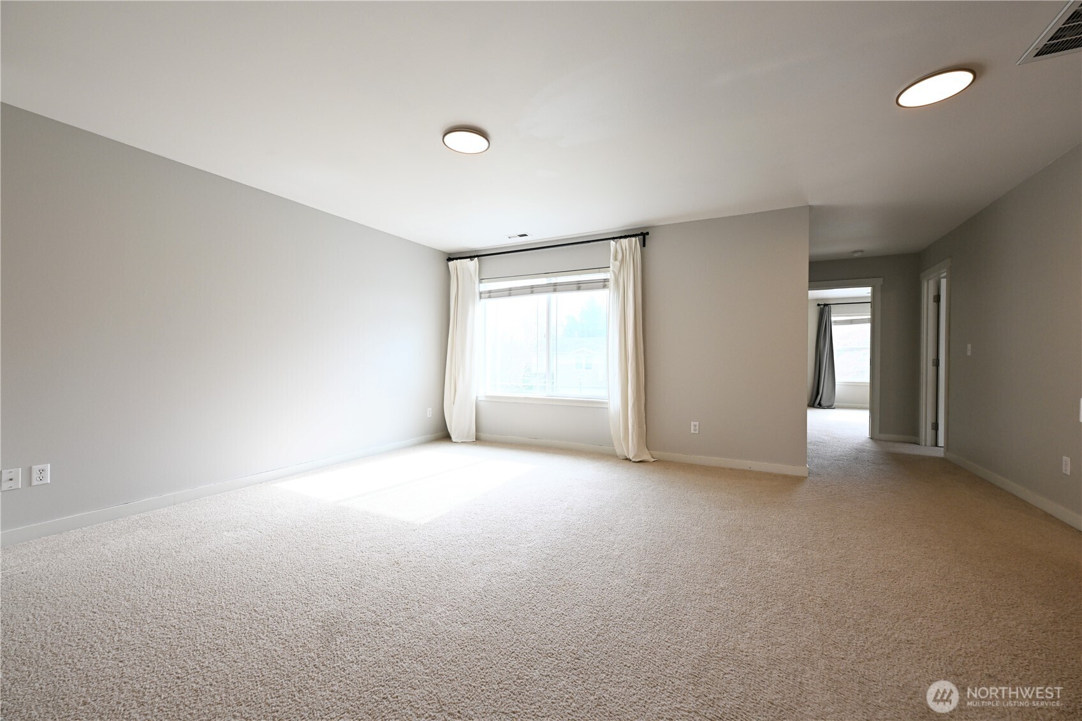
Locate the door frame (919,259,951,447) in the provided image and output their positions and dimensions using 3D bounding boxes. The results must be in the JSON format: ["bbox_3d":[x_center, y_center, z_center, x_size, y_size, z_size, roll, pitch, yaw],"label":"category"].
[{"bbox_3d":[4.613,-0.016,4.866,0.130,2.155,0.975,1,0,28],"label":"door frame"}]

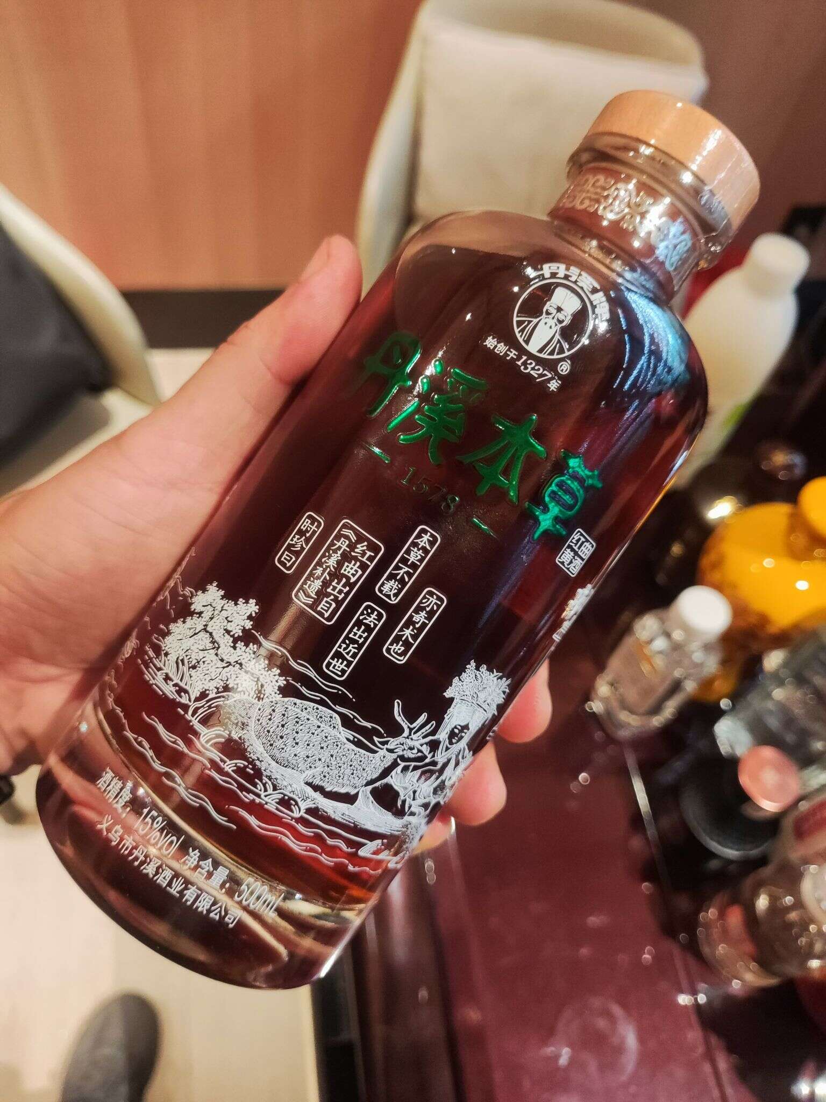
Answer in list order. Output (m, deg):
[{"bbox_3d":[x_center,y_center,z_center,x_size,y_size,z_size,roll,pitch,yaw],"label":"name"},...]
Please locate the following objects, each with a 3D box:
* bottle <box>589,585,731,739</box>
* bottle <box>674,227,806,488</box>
[{"bbox_3d":[0.159,0.067,0.499,0.059,0.120,0.059,12,54,0],"label":"bottle"},{"bbox_3d":[0.228,-0.138,0.603,0.071,0.203,0.071,12,54,0],"label":"bottle"}]

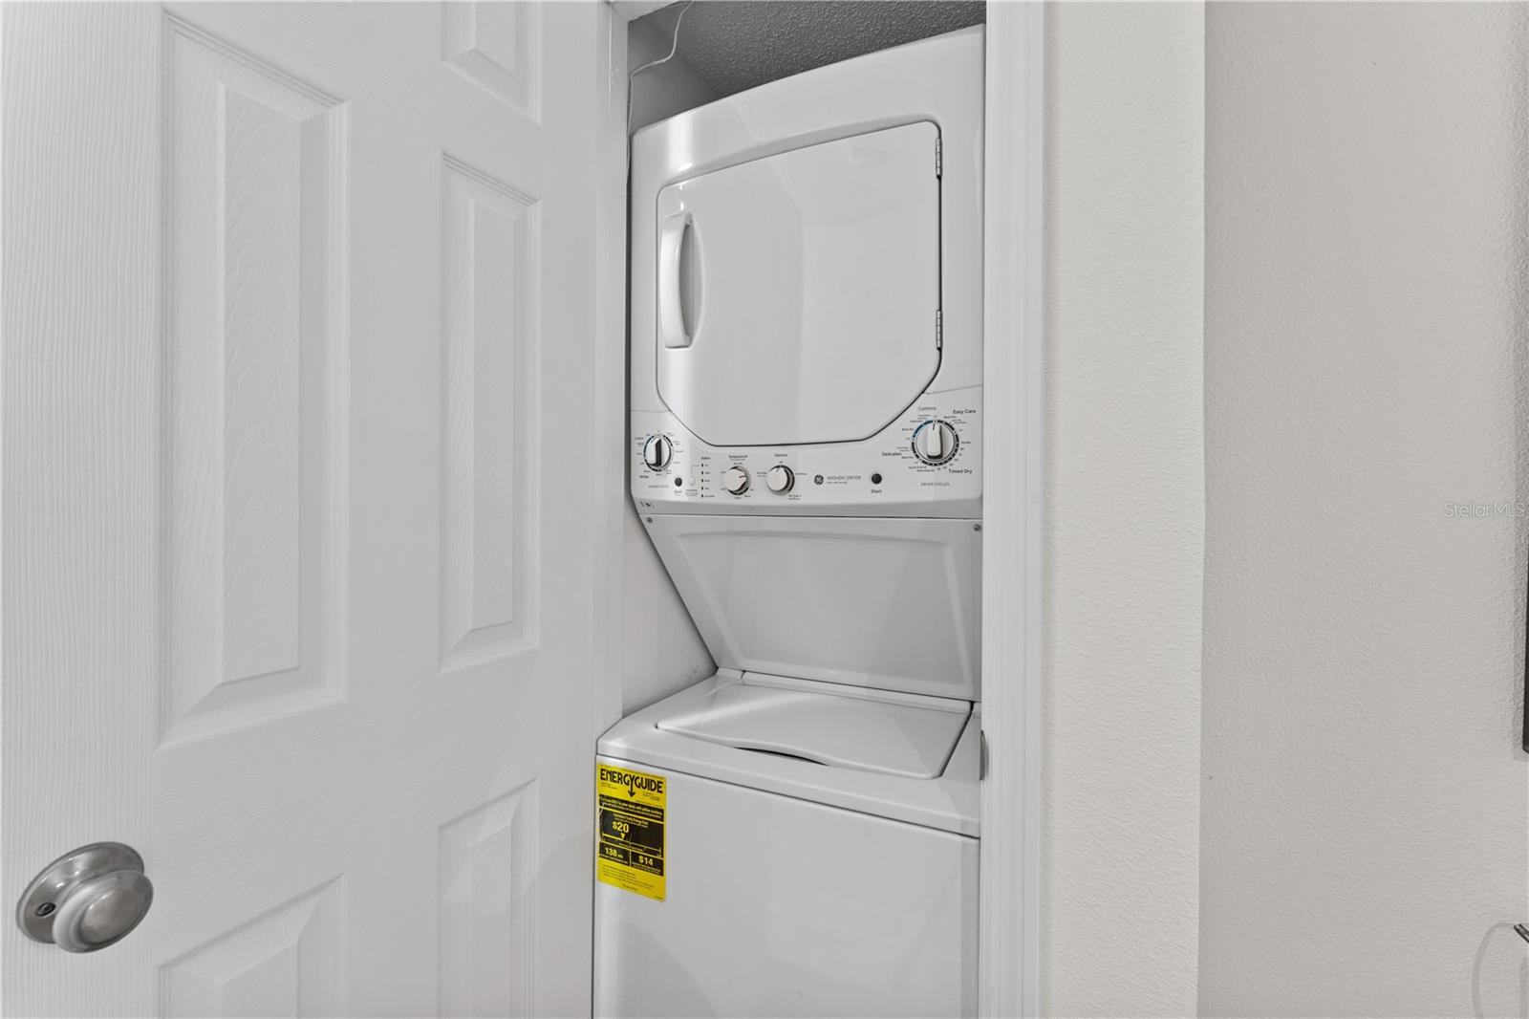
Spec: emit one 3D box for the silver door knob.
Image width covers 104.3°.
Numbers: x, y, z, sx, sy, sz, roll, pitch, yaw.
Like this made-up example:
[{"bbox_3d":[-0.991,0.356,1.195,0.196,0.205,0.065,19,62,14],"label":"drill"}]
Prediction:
[{"bbox_3d":[-0.508,0.300,0.452,0.062,0.068,0.068,1,0,30],"label":"silver door knob"}]

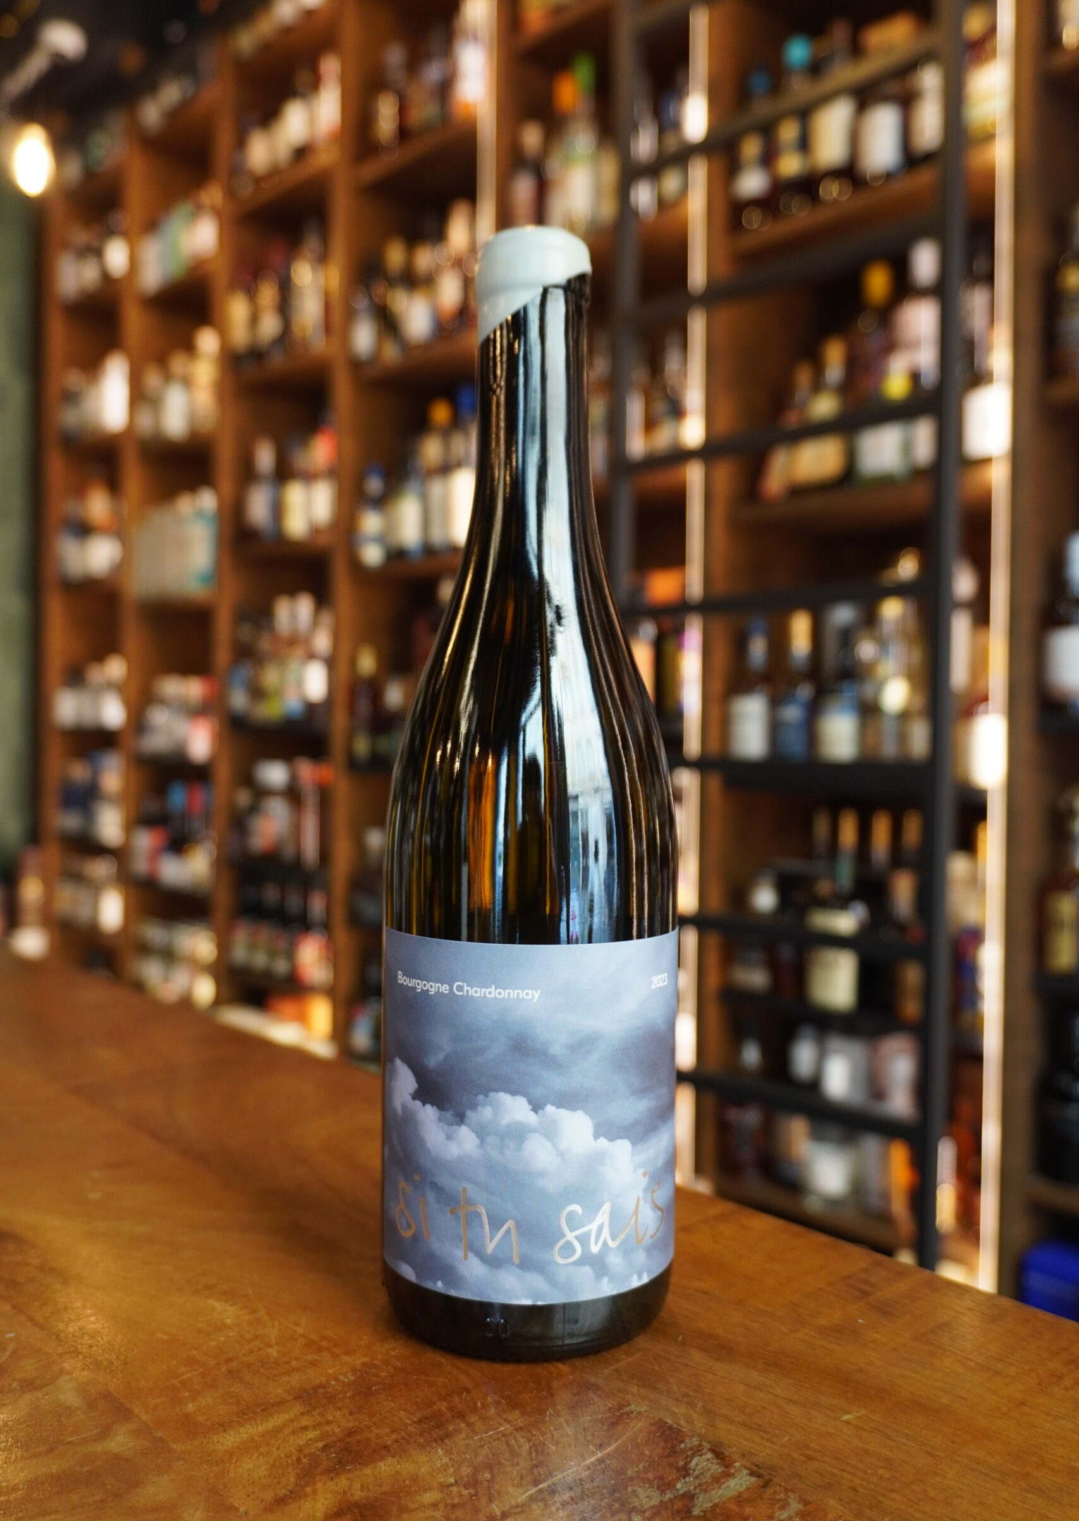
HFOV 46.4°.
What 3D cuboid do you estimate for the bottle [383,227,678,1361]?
[{"bbox_3d":[-0.002,0.004,0.355,0.083,0.297,0.083,0,1,0],"label":"bottle"}]

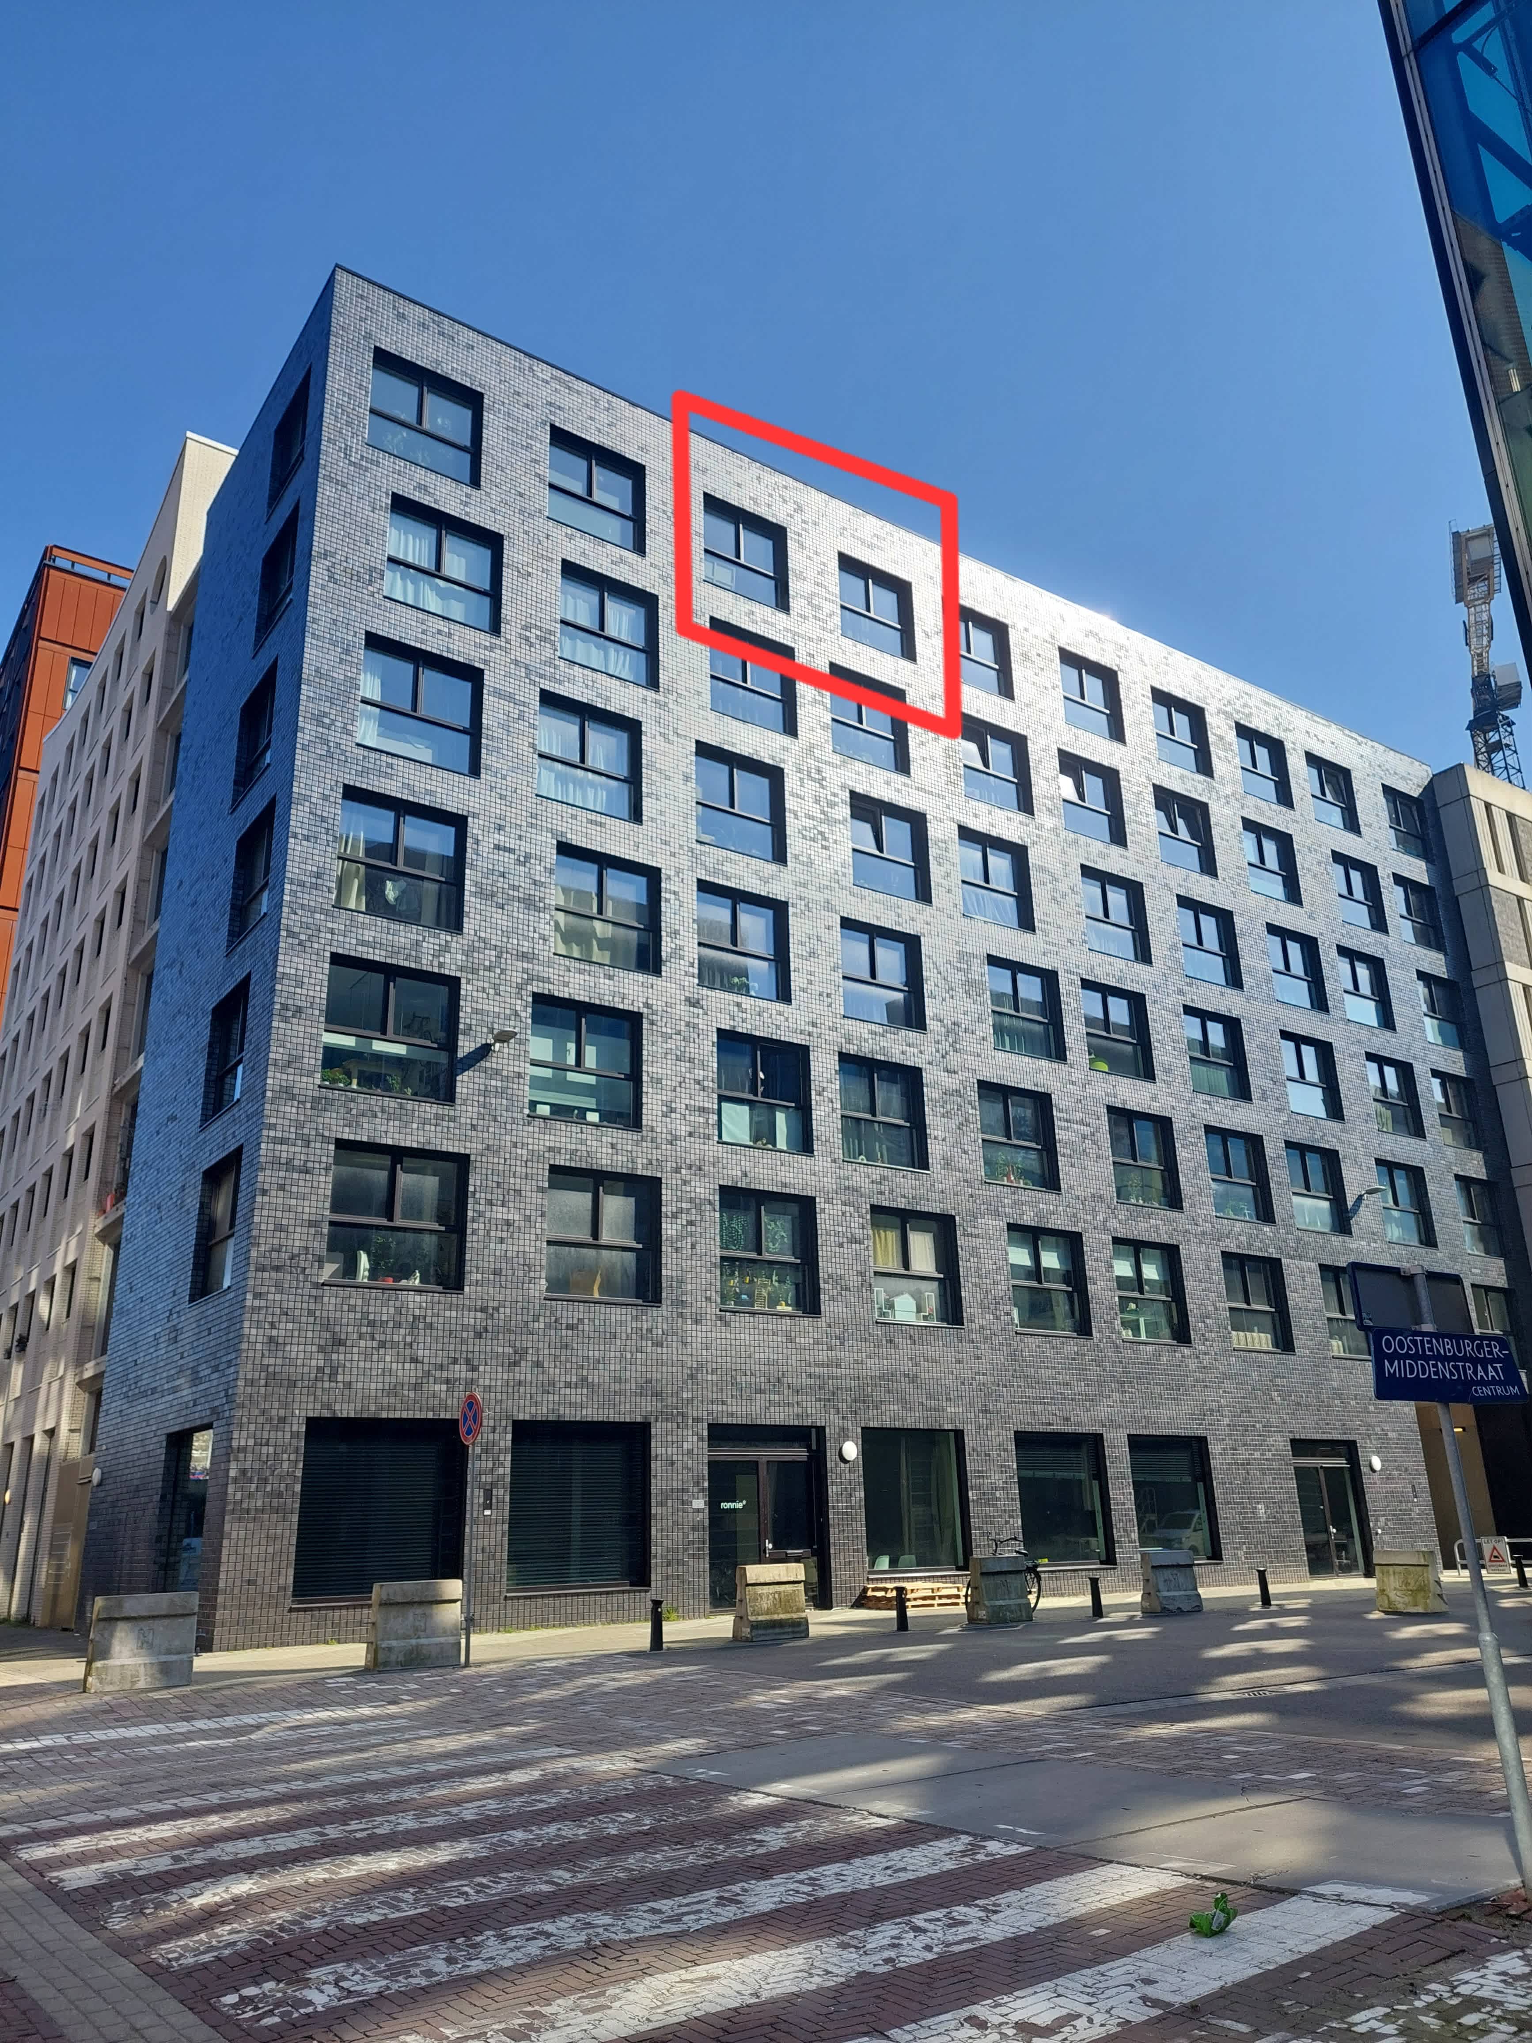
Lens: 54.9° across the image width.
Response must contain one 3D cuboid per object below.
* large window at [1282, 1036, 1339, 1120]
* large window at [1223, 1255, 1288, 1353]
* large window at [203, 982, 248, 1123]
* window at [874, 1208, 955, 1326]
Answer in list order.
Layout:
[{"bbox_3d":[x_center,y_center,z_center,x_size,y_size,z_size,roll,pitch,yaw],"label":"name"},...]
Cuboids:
[{"bbox_3d":[14.113,1.477,38.479,2.202,2.212,0.250,12,-23,-33],"label":"large window"},{"bbox_3d":[11.351,6.525,34.244,2.040,2.040,0.200,12,-23,-33],"label":"large window"},{"bbox_3d":[-8.799,0.538,24.390,0.250,2.130,2.150,12,-23,-34],"label":"large window"},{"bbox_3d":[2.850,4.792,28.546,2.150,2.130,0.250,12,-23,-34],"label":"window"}]

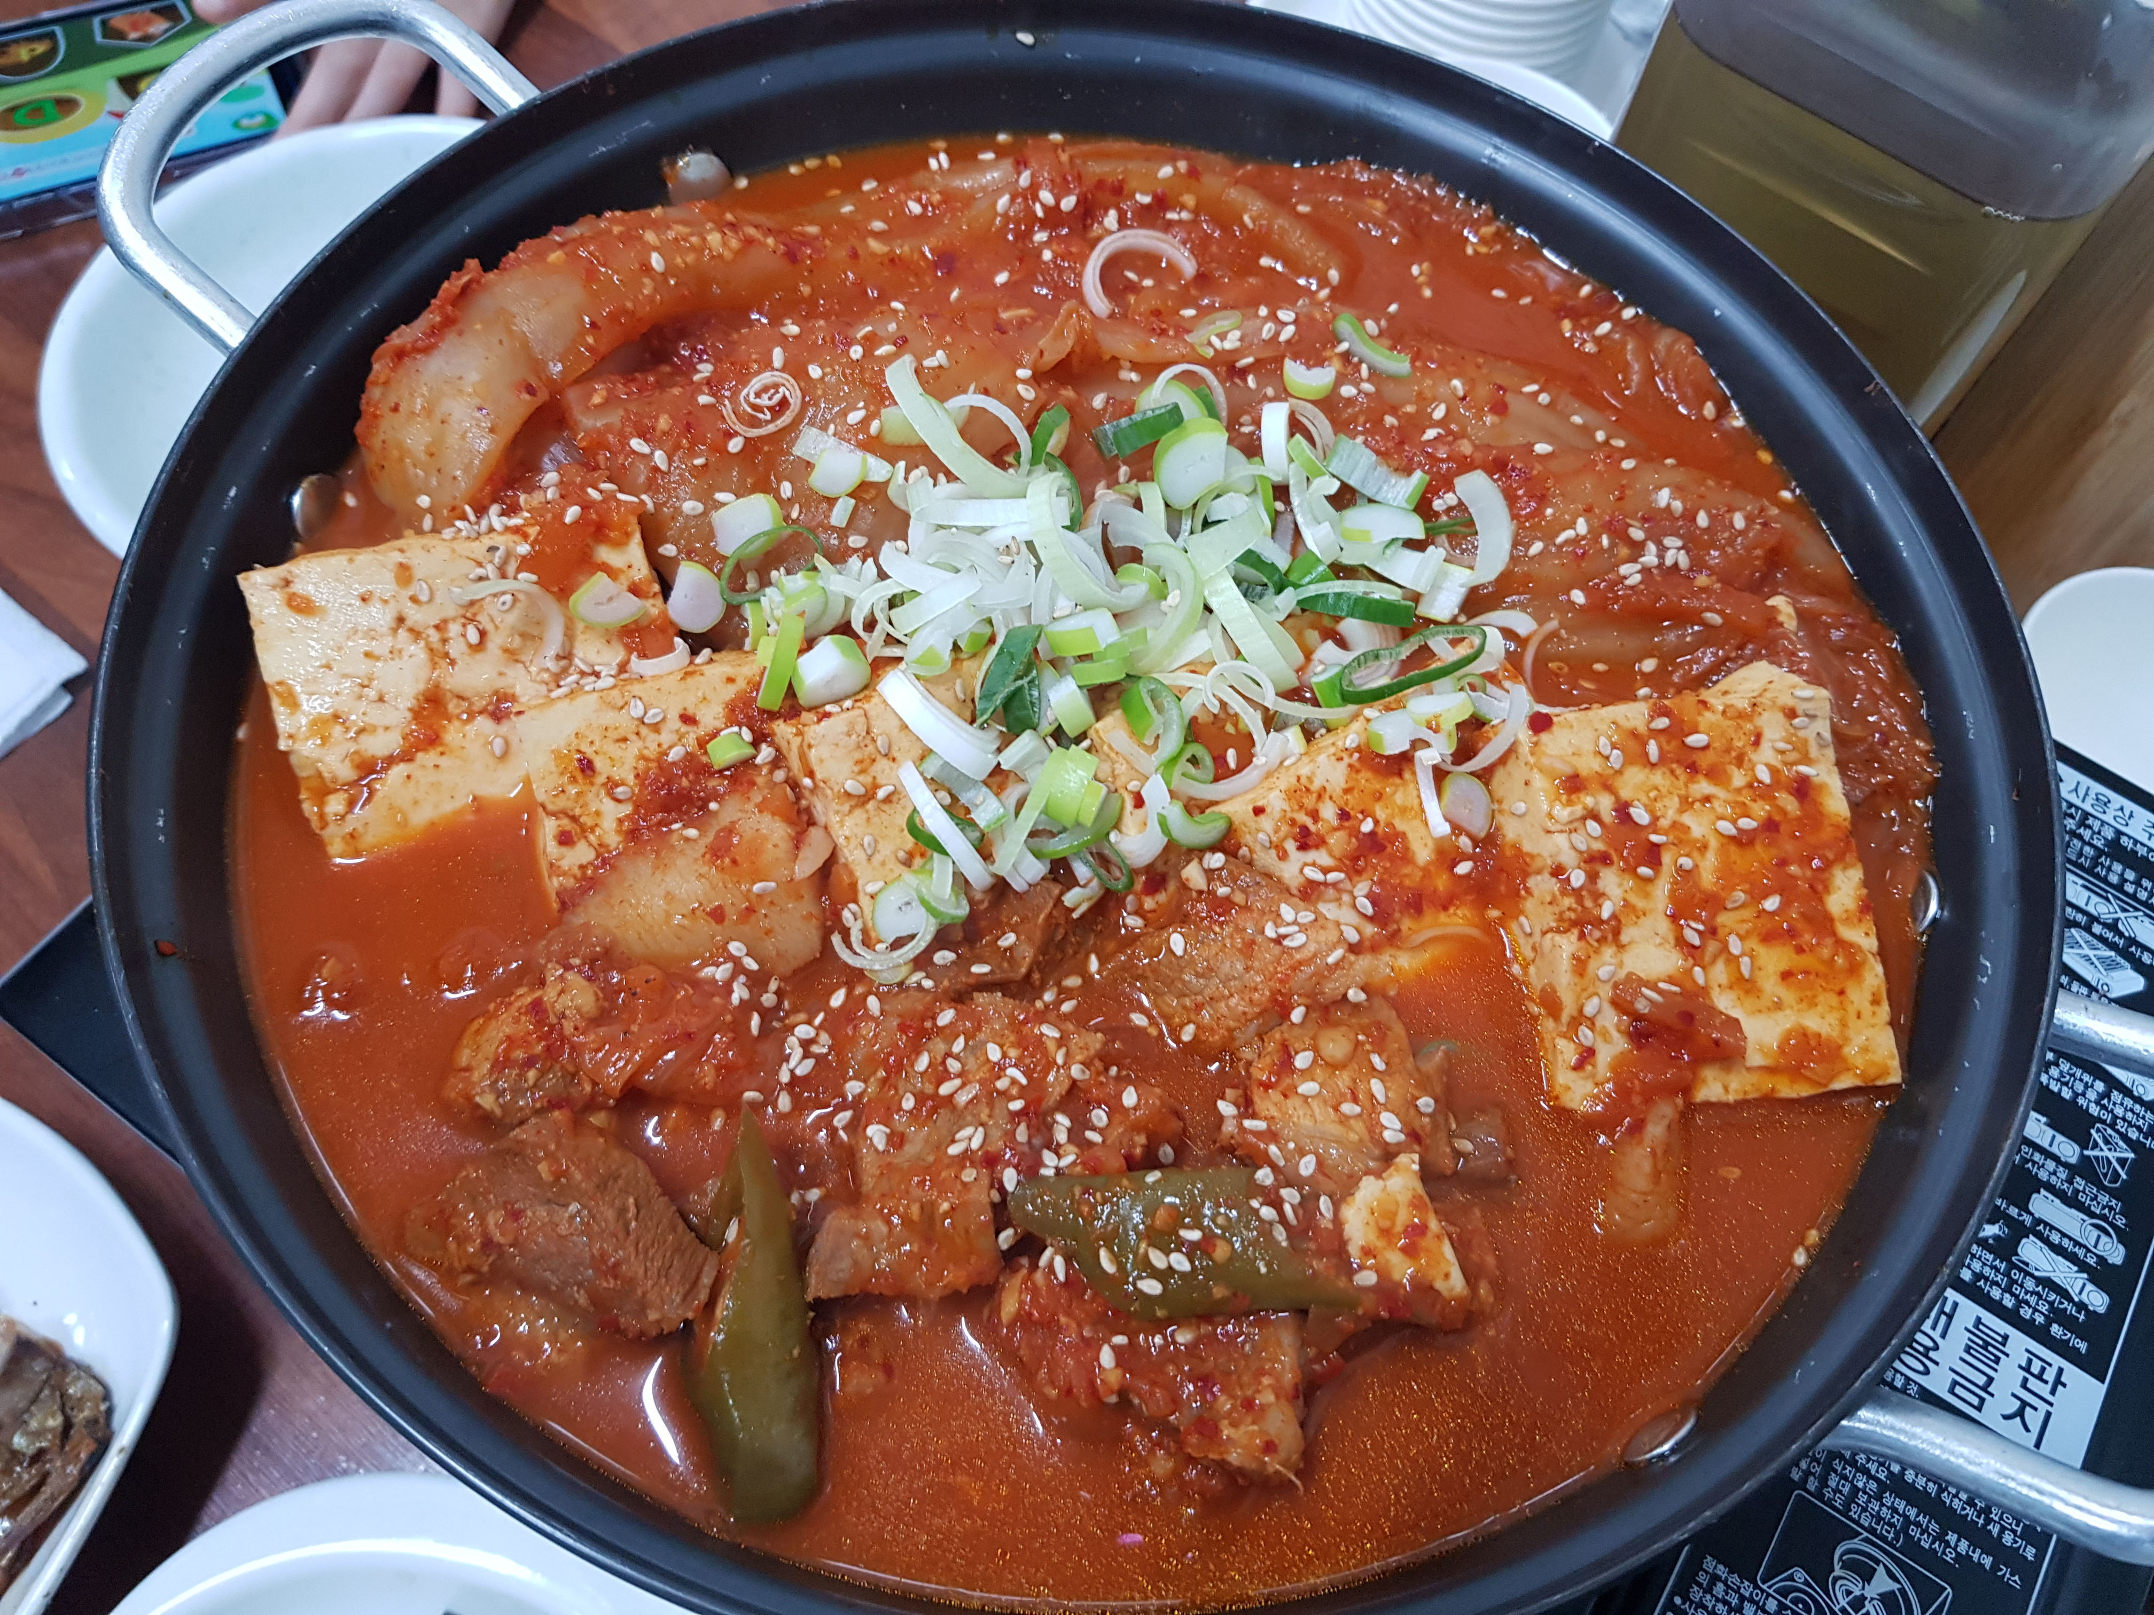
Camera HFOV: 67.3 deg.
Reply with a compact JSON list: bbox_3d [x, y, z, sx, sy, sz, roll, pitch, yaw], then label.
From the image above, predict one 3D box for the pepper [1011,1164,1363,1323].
[{"bbox_3d":[0.013,0.055,0.203,0.044,0.015,0.018,1,62,-4],"label":"pepper"}]

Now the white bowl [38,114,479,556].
[{"bbox_3d":[-0.171,-0.104,0.419,0.164,0.043,0.164,-1,63,-5],"label":"white bowl"}]

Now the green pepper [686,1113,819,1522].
[{"bbox_3d":[-0.040,0.063,0.202,0.015,0.015,0.050,-5,63,-7],"label":"green pepper"}]

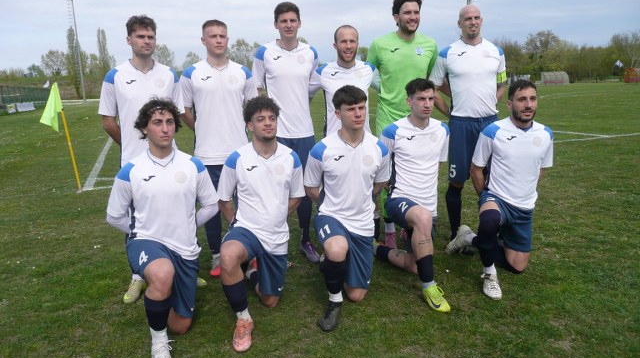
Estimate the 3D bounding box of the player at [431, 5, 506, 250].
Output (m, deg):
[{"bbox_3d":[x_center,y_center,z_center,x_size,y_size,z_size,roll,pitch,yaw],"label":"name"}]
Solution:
[{"bbox_3d":[1.142,-0.344,3.910,0.570,1.820,0.400,-3,10,-3],"label":"player"}]

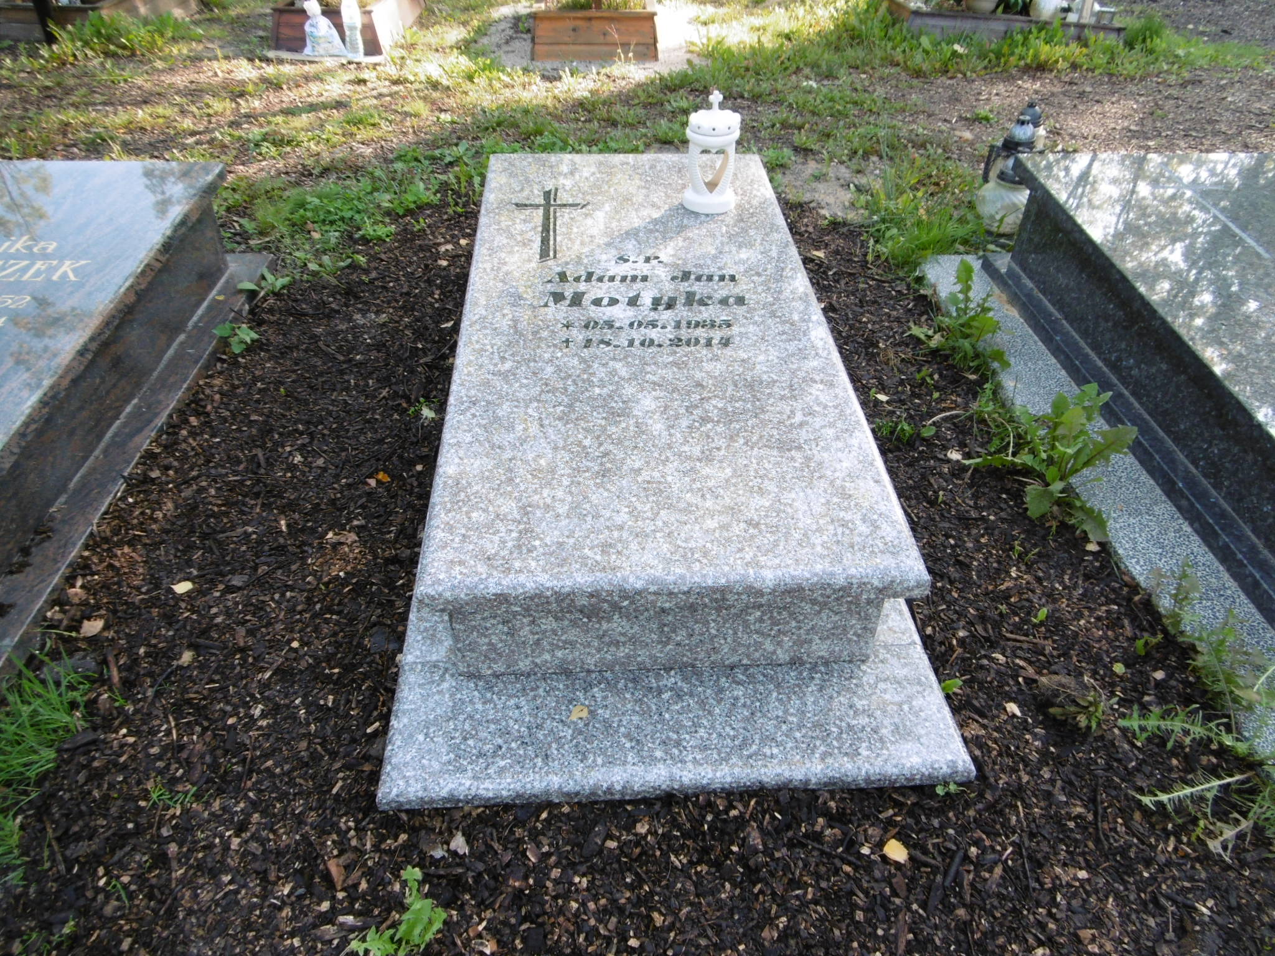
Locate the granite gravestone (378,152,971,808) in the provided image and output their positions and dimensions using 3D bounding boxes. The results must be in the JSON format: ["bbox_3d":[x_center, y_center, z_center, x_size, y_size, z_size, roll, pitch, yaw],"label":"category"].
[{"bbox_3d":[0.013,-0.249,2.038,0.940,0.378,1.946,-1,39,-3],"label":"granite gravestone"}]

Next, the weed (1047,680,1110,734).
[{"bbox_3d":[0.836,0.435,1.681,0.105,0.050,0.095,-1,39,-4],"label":"weed"}]

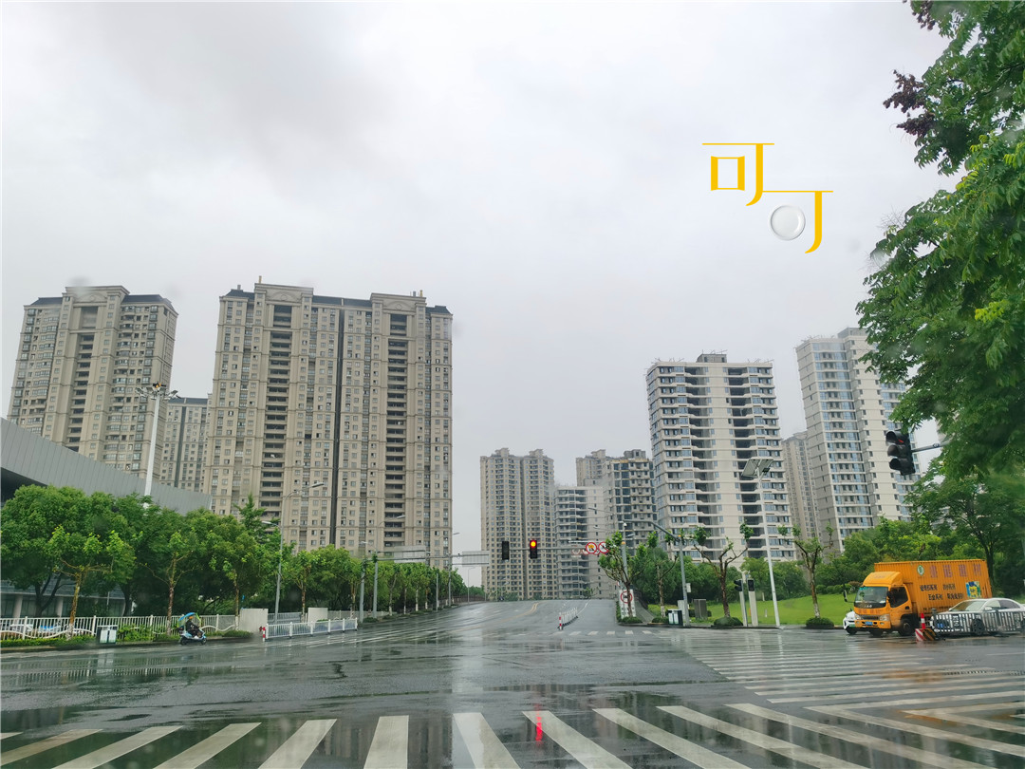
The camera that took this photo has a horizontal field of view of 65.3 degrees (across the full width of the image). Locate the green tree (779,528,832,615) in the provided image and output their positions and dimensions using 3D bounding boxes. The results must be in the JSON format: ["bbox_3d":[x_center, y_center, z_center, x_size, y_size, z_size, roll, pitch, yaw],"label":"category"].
[{"bbox_3d":[18.096,11.698,49.590,3.406,5.721,3.236,2,-16,-10],"label":"green tree"}]

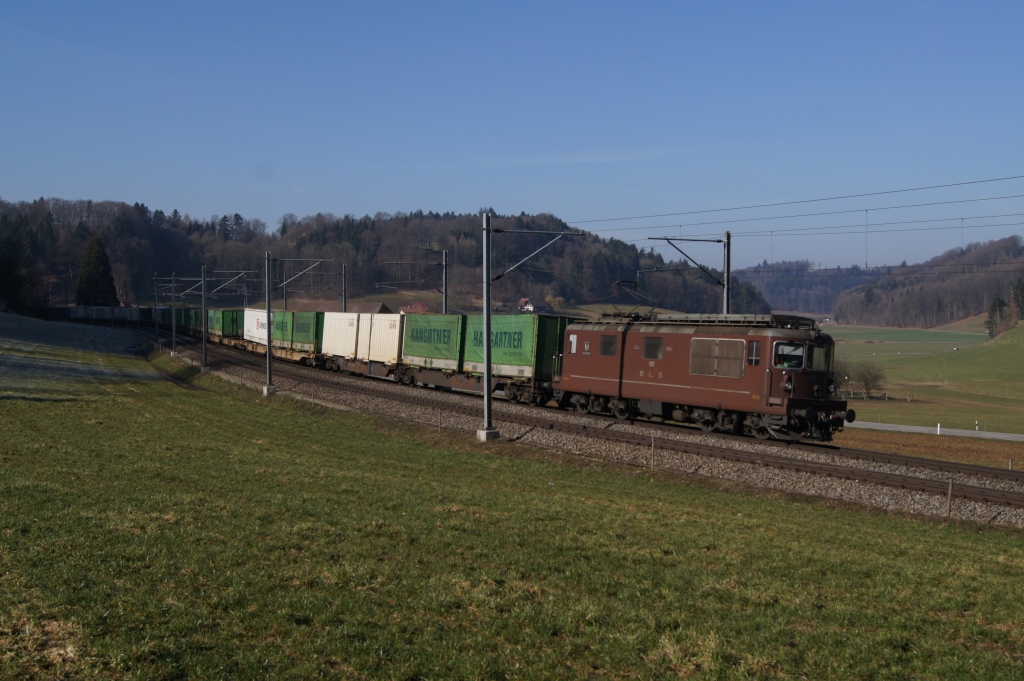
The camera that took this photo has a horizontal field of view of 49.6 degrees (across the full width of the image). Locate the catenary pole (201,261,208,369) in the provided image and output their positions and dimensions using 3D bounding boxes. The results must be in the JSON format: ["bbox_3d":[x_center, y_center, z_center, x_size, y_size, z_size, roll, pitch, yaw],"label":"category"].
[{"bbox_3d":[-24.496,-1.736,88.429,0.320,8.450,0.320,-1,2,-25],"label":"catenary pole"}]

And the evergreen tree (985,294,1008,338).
[{"bbox_3d":[201.074,-9.960,460.000,9.300,18.300,9.000,0,2,0],"label":"evergreen tree"}]

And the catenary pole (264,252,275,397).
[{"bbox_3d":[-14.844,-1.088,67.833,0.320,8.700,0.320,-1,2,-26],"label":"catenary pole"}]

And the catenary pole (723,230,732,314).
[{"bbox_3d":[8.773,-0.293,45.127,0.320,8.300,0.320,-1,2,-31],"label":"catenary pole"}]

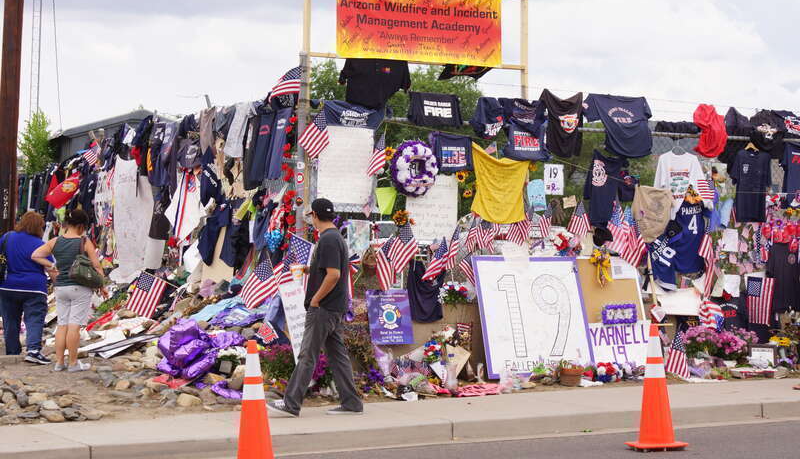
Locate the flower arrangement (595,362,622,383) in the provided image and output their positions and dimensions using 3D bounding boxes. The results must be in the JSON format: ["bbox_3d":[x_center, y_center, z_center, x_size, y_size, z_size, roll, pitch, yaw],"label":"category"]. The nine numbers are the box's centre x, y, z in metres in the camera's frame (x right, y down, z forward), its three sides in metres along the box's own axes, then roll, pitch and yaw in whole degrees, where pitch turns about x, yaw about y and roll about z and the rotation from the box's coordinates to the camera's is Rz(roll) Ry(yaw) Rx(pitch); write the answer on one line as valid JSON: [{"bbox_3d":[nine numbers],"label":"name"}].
[{"bbox_3d":[1.946,1.334,17.000,0.260,0.210,0.220,0,0,-32],"label":"flower arrangement"}]

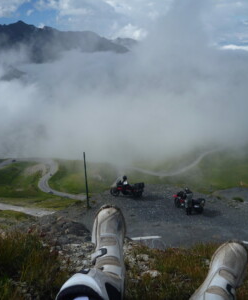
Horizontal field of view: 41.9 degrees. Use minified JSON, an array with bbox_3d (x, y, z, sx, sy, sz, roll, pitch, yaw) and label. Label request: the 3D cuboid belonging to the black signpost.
[{"bbox_3d":[-2.327,1.954,20.058,0.090,3.700,0.090,-2,18,0],"label":"black signpost"}]

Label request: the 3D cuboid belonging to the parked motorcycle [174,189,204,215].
[{"bbox_3d":[3.940,3.143,19.707,2.130,1.270,0.880,11,21,34],"label":"parked motorcycle"}]

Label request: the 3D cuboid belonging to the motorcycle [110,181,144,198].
[{"bbox_3d":[0.246,2.575,21.780,2.150,1.320,0.880,2,18,12],"label":"motorcycle"}]

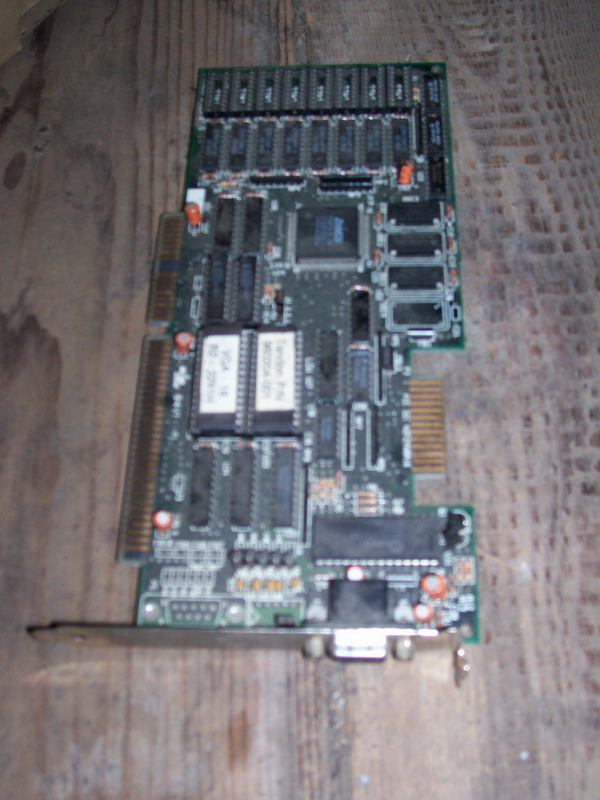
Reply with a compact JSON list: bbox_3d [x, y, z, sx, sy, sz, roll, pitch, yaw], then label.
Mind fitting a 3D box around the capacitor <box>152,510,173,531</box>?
[{"bbox_3d":[-0.042,0.037,0.294,0.005,0.009,0.005,0,62,4],"label":"capacitor"}]

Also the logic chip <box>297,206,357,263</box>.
[{"bbox_3d":[0.010,-0.059,0.345,0.024,0.004,0.024,0,62,4],"label":"logic chip"}]

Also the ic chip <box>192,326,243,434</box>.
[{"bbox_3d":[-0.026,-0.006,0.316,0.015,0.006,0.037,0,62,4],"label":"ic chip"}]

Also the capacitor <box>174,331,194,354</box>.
[{"bbox_3d":[-0.039,-0.019,0.324,0.005,0.009,0.005,0,62,4],"label":"capacitor"}]

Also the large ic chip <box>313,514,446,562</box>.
[{"bbox_3d":[0.023,0.041,0.290,0.037,0.005,0.015,0,62,4],"label":"large ic chip"}]

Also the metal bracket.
[{"bbox_3d":[-0.015,0.073,0.272,0.120,0.018,0.012,0,62,4],"label":"metal bracket"}]

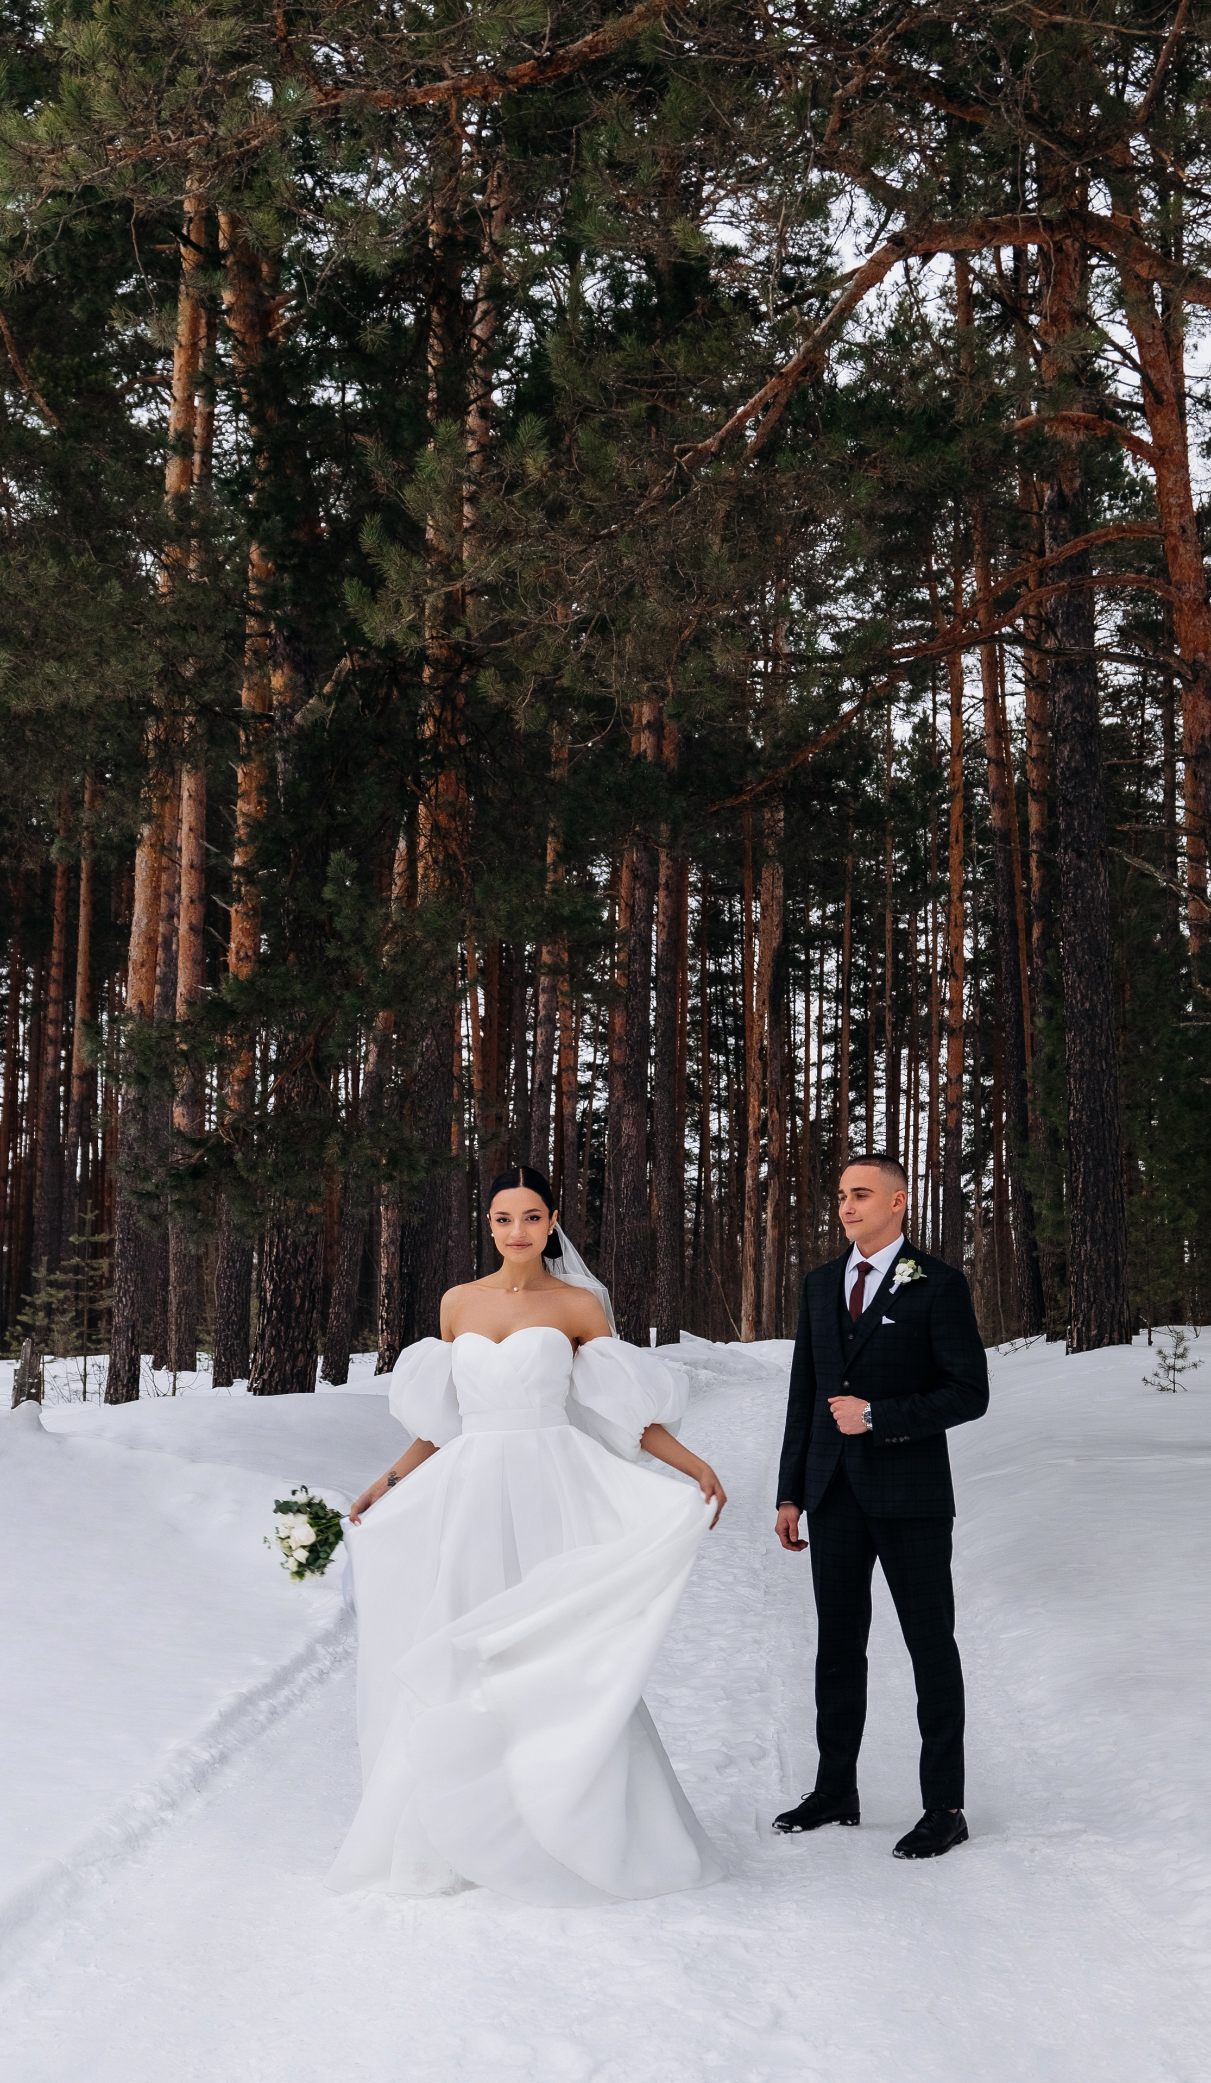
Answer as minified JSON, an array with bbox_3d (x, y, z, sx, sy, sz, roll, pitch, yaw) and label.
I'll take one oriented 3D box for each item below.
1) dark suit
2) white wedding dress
[{"bbox_3d":[0.737,1.258,5.381,0.560,1.451,0.380,-5,-9,34],"label":"dark suit"},{"bbox_3d":[-0.193,1.355,4.944,0.920,1.311,0.720,-1,-8,8],"label":"white wedding dress"}]

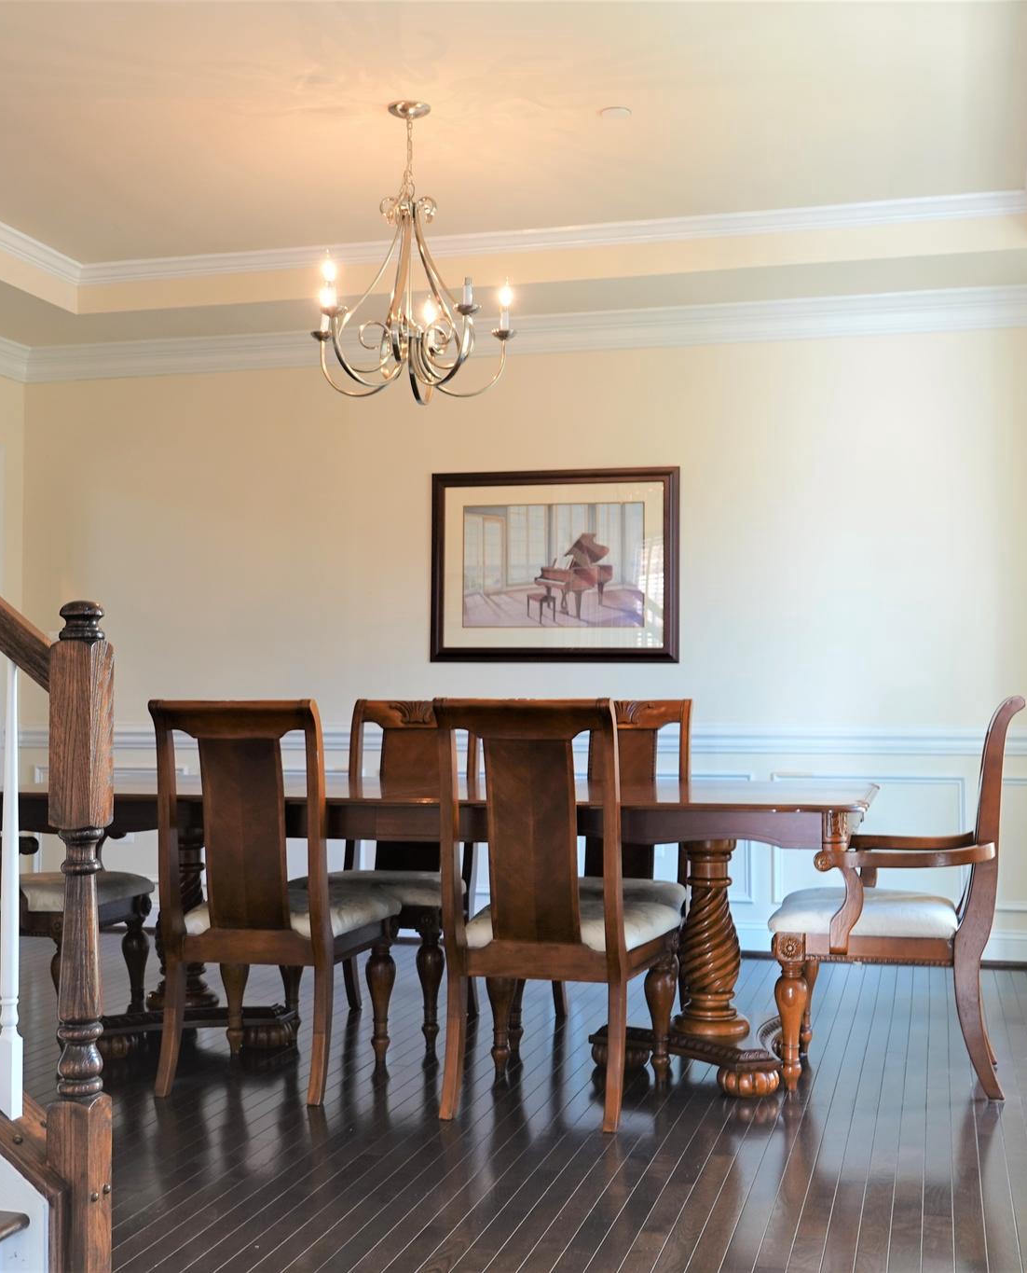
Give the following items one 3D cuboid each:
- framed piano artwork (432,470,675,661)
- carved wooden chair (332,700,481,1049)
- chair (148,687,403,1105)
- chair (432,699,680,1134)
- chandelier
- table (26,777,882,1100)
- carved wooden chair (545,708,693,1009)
[{"bbox_3d":[0.161,-0.288,6.271,1.036,0.784,0.035,-1,-2,15],"label":"framed piano artwork"},{"bbox_3d":[-0.353,0.701,4.767,0.535,1.010,0.596,-1,-2,15],"label":"carved wooden chair"},{"bbox_3d":[-0.634,0.674,4.122,0.535,1.010,0.596,-1,-2,15],"label":"chair"},{"bbox_3d":[0.116,0.666,3.896,0.535,1.010,0.586,-1,-2,15],"label":"chair"},{"bbox_3d":[-0.297,-1.134,4.445,0.581,0.823,0.581,0,-2,0],"label":"chandelier"},{"bbox_3d":[-0.189,0.807,4.332,2.368,0.763,1.040,-1,-2,15],"label":"table"},{"bbox_3d":[0.283,0.695,4.604,0.535,1.010,0.596,-1,-2,15],"label":"carved wooden chair"}]

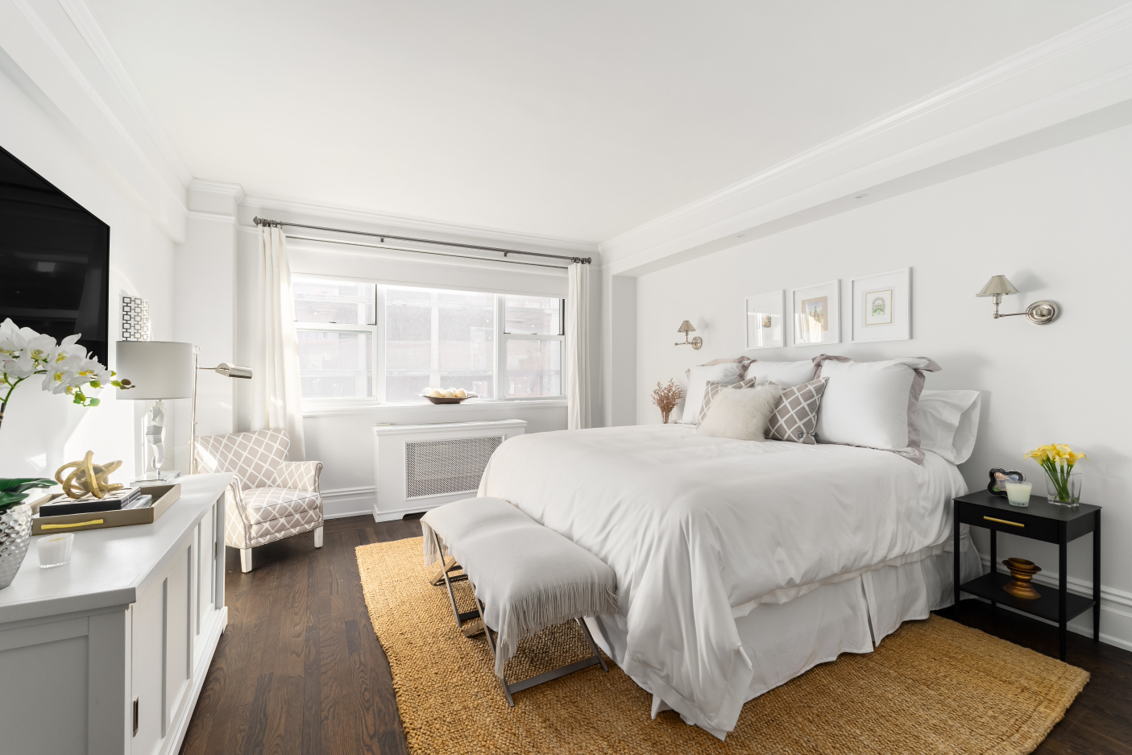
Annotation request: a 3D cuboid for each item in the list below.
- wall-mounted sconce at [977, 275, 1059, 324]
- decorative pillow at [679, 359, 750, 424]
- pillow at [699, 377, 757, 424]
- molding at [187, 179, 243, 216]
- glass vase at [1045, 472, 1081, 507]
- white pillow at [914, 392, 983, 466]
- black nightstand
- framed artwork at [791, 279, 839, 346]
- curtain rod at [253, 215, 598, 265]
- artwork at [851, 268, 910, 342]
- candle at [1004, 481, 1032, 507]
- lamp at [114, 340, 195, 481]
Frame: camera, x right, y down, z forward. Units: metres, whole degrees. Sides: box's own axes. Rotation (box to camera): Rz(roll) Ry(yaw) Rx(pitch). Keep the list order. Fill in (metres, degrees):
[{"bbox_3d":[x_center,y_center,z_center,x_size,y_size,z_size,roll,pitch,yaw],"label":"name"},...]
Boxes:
[{"bbox_3d":[2.322,-0.403,2.460,0.210,0.268,0.280,0,0,-28],"label":"wall-mounted sconce"},{"bbox_3d":[1.180,0.125,3.685,0.190,0.520,0.640,20,-9,-27],"label":"decorative pillow"},{"bbox_3d":[1.227,0.200,3.558,0.150,0.440,0.460,28,-13,-25],"label":"pillow"},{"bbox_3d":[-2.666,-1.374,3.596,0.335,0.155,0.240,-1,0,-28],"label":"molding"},{"bbox_3d":[2.273,0.511,2.159,0.080,0.145,0.090,-1,0,-28],"label":"glass vase"},{"bbox_3d":[1.893,0.250,2.761,0.170,0.430,0.760,36,-16,-23],"label":"white pillow"},{"bbox_3d":[2.130,0.888,2.191,0.405,0.605,0.387,-1,0,-28],"label":"black nightstand"},{"bbox_3d":[1.754,-0.441,3.311,0.034,0.415,0.360,-1,0,-28],"label":"framed artwork"},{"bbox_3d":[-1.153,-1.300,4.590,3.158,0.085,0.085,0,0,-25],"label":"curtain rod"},{"bbox_3d":[1.953,-0.436,2.936,0.034,0.420,0.345,-1,0,-28],"label":"artwork"},{"bbox_3d":[2.234,0.576,2.325,0.094,0.104,0.094,0,0,-28],"label":"candle"},{"bbox_3d":[-2.071,0.181,2.375,0.295,0.713,0.295,0,0,-28],"label":"lamp"}]

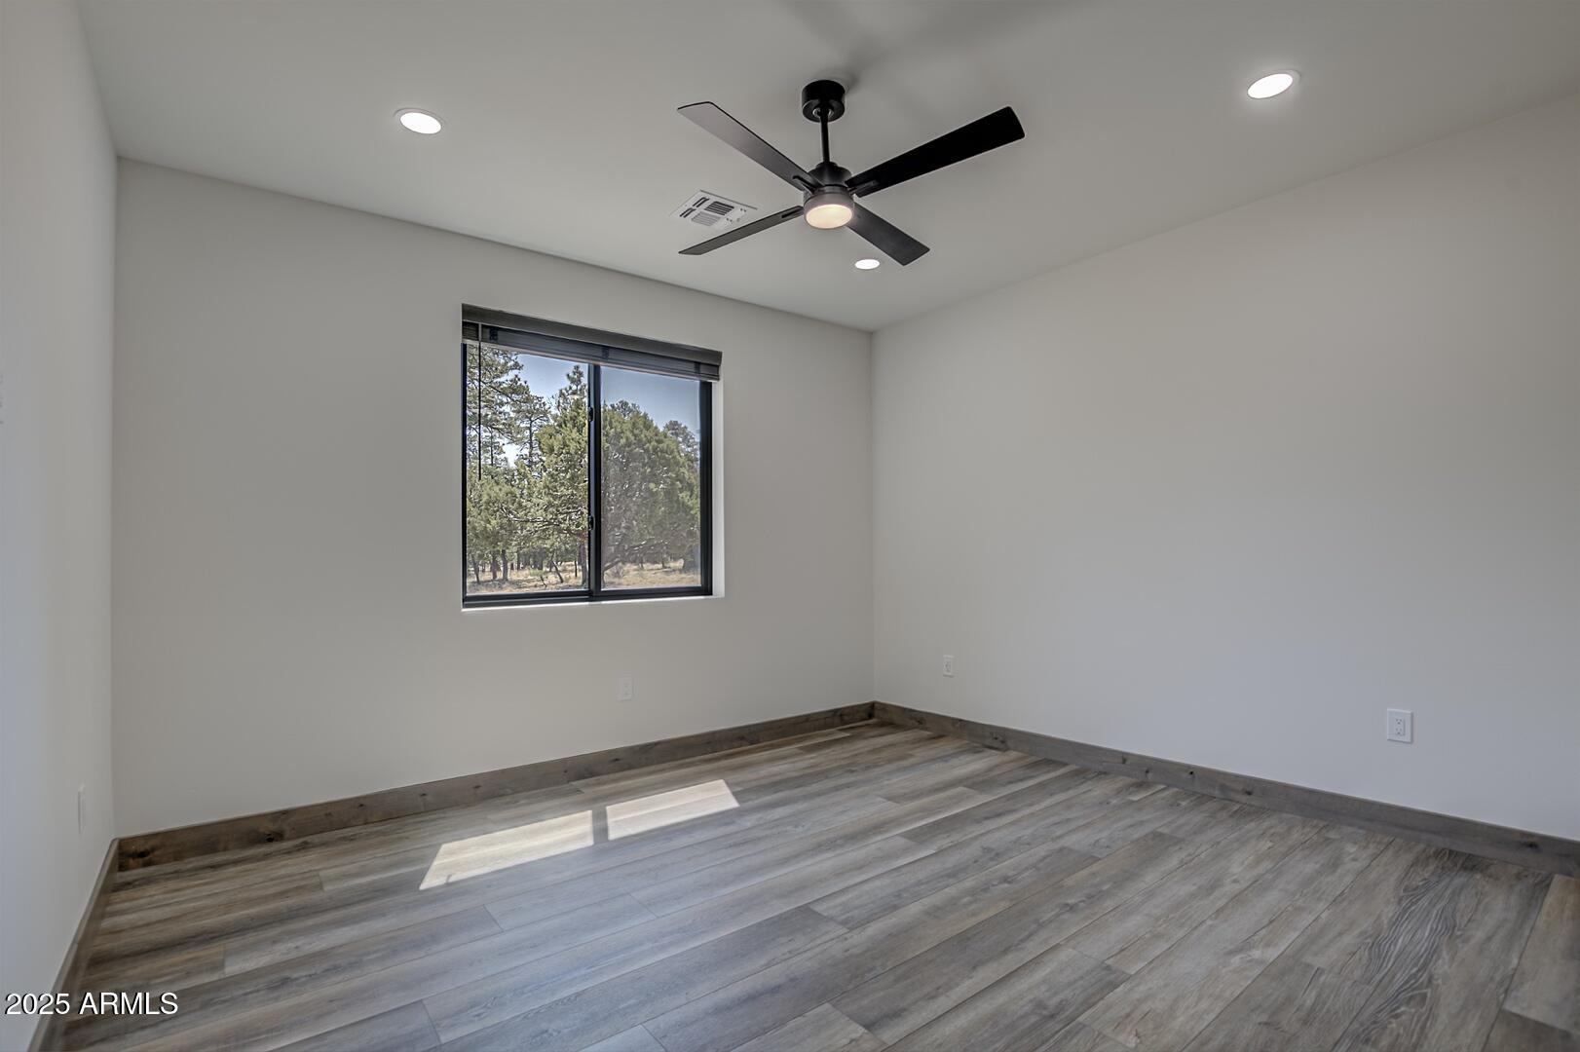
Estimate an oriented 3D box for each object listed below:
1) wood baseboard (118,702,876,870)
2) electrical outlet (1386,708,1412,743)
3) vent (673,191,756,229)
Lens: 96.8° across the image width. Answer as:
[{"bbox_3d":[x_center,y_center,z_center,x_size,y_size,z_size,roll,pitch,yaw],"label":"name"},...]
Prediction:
[{"bbox_3d":[-0.985,1.276,3.815,3.877,0.128,0.020,1,-3,-37],"label":"wood baseboard"},{"bbox_3d":[2.436,0.801,2.804,0.010,0.120,0.074,1,-3,-39],"label":"electrical outlet"},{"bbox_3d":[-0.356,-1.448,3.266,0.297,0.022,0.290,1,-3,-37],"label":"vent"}]

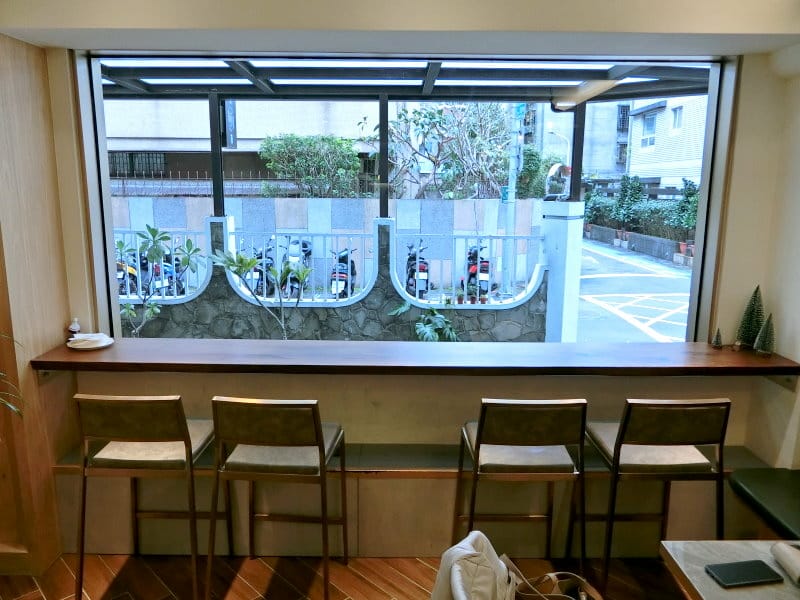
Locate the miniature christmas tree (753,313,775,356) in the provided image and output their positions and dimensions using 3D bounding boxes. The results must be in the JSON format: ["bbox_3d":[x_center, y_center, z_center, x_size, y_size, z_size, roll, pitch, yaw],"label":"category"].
[{"bbox_3d":[1.651,0.152,2.602,0.100,0.200,0.100,0,10,0],"label":"miniature christmas tree"}]

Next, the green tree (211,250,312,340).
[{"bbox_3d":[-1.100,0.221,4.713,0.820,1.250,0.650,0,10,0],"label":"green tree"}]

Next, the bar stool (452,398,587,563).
[{"bbox_3d":[0.478,0.787,2.367,0.480,0.945,0.520,0,10,0],"label":"bar stool"}]

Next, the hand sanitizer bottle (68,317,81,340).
[{"bbox_3d":[-1.531,0.148,2.719,0.054,0.120,0.048,0,10,0],"label":"hand sanitizer bottle"}]

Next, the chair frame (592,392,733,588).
[{"bbox_3d":[1.005,0.789,2.375,0.480,0.945,0.520,0,10,0],"label":"chair frame"}]

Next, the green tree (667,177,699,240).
[{"bbox_3d":[8.088,-2.597,16.398,0.900,1.800,0.880,0,10,0],"label":"green tree"}]

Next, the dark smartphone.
[{"bbox_3d":[0.845,0.673,1.417,0.157,0.011,0.075,-1,10,-8],"label":"dark smartphone"}]

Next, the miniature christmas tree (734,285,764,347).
[{"bbox_3d":[1.672,0.083,2.707,0.137,0.300,0.137,0,10,0],"label":"miniature christmas tree"}]

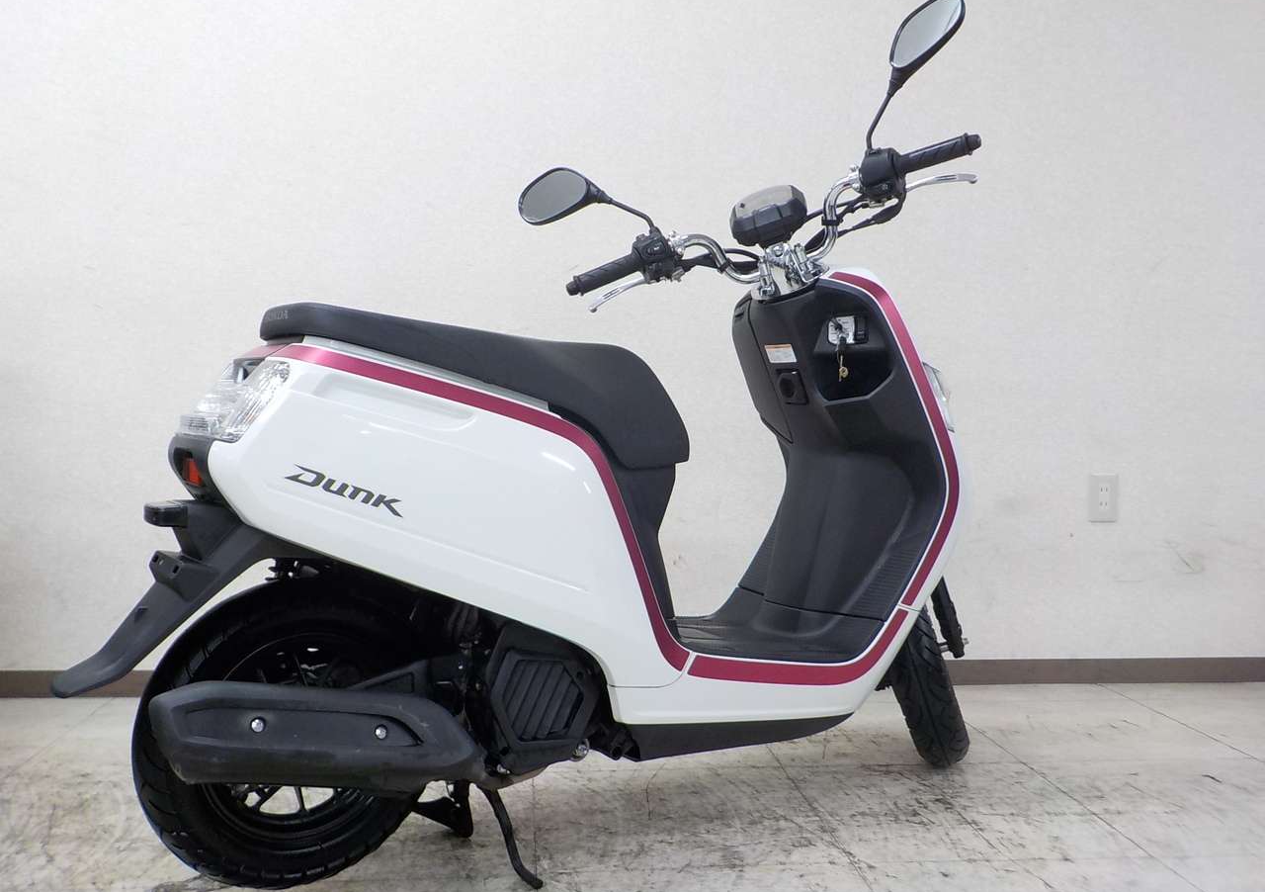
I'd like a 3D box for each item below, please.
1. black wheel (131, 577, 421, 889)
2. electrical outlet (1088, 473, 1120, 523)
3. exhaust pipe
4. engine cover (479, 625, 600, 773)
[{"bbox_3d":[-0.460,0.392,1.500,0.416,0.416,0.095,-1,2,-33],"label":"black wheel"},{"bbox_3d":[1.140,0.126,2.653,0.072,0.118,0.010,1,2,-6],"label":"electrical outlet"},{"bbox_3d":[-0.388,0.364,1.402,0.425,0.125,0.120,12,-5,-32],"label":"exhaust pipe"},{"bbox_3d":[-0.130,0.354,1.562,0.170,0.195,0.080,-1,2,-33],"label":"engine cover"}]

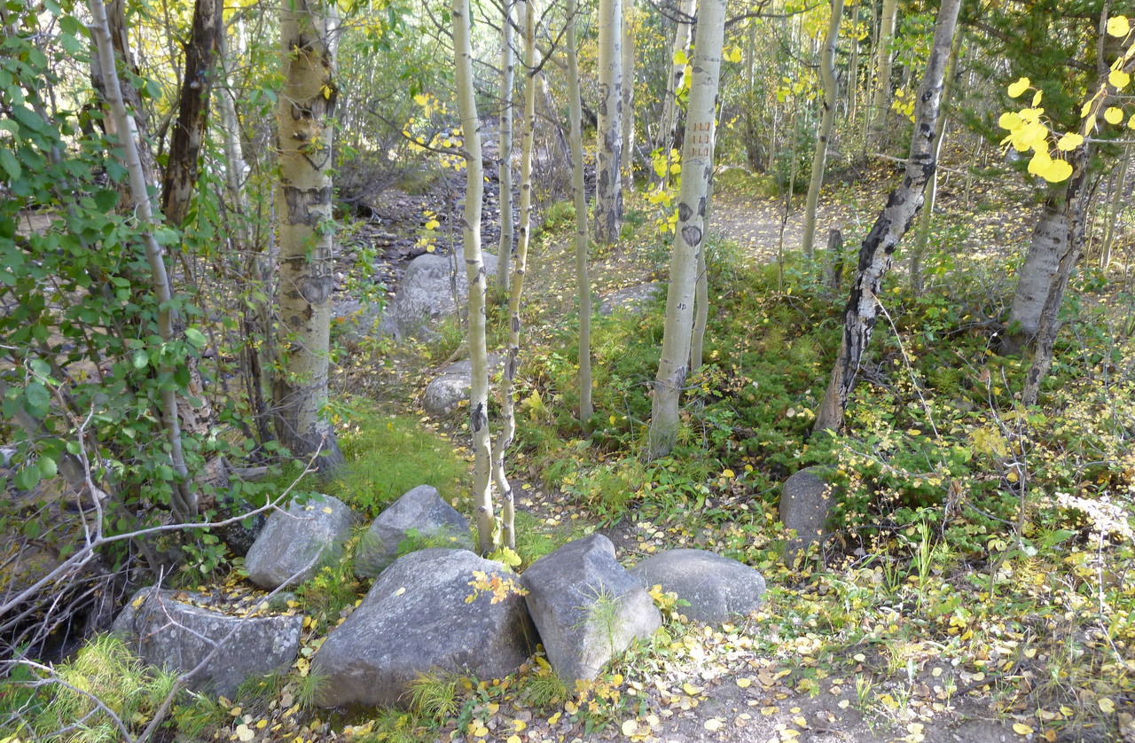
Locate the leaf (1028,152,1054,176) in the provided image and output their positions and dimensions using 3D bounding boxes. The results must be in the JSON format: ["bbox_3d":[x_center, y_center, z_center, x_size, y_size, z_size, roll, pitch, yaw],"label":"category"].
[{"bbox_3d":[0.825,-0.361,1.430,0.044,0.043,0.012,9,17,28],"label":"leaf"}]

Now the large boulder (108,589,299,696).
[{"bbox_3d":[-1.120,0.826,2.616,0.540,0.290,0.270,-1,17,-5],"label":"large boulder"}]

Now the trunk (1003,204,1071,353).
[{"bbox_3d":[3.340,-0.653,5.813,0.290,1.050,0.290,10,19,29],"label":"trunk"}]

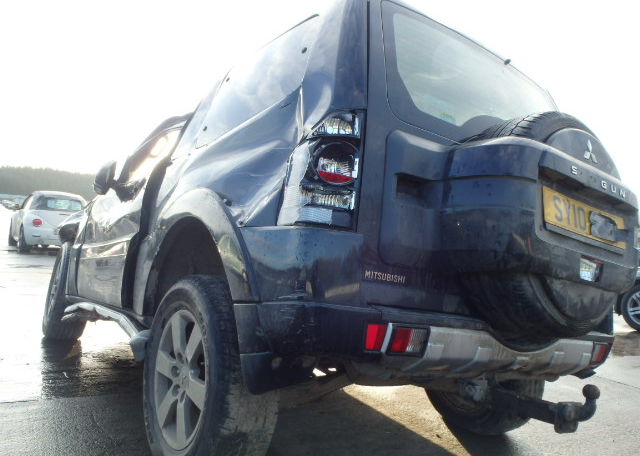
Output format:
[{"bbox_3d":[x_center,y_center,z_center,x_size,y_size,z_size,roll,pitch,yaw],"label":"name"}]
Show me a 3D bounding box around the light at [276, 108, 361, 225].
[{"bbox_3d":[0.005,-0.173,1.567,0.150,0.365,0.210,11,-7,-35],"label":"light"}]

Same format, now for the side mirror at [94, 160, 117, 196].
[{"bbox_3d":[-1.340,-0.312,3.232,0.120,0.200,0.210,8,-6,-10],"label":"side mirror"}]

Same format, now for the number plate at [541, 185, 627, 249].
[{"bbox_3d":[0.882,-0.025,1.700,0.520,0.111,0.010,13,-16,-35],"label":"number plate"}]

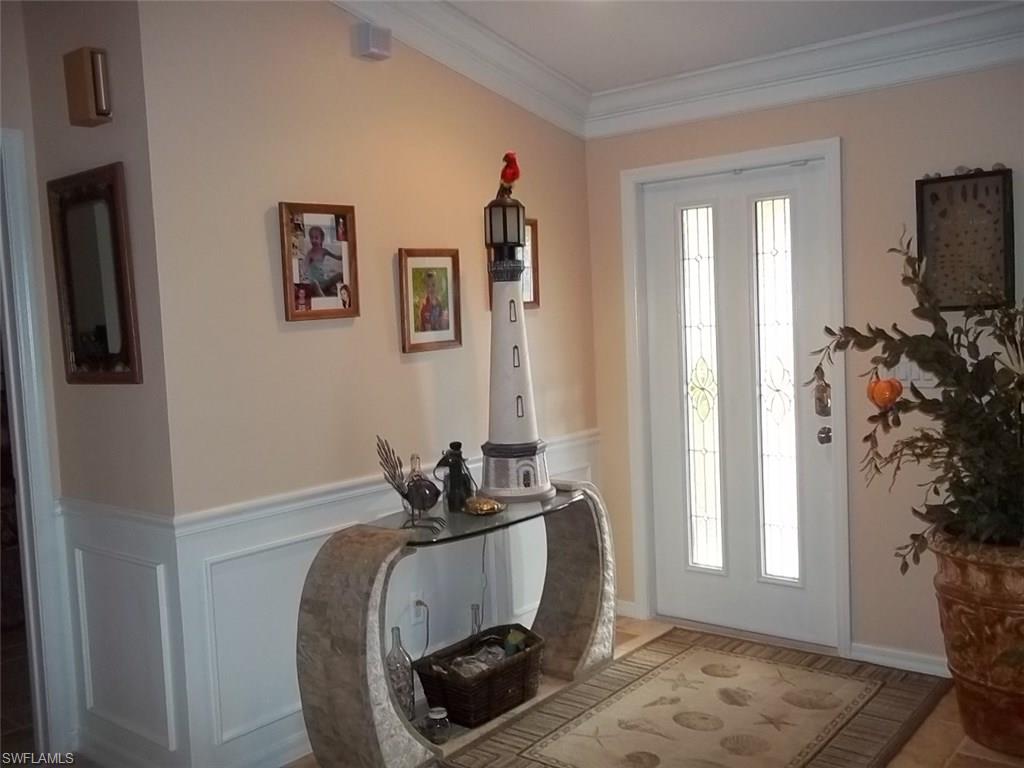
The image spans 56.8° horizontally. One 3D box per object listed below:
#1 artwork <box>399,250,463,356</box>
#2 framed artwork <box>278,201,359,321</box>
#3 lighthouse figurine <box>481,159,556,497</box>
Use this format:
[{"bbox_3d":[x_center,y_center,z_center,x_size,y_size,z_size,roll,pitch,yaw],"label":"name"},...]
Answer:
[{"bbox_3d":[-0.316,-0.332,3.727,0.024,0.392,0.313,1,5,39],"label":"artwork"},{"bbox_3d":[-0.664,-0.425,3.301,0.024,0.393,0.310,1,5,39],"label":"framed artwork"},{"bbox_3d":[-0.007,-0.234,3.789,0.310,1.366,0.310,-3,4,0],"label":"lighthouse figurine"}]

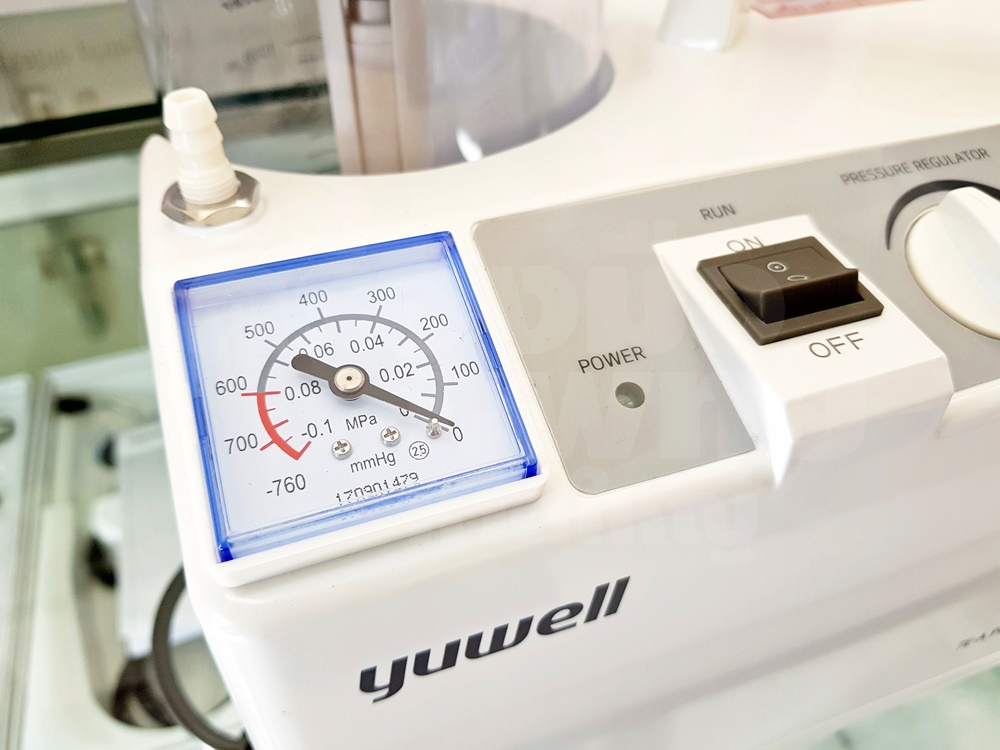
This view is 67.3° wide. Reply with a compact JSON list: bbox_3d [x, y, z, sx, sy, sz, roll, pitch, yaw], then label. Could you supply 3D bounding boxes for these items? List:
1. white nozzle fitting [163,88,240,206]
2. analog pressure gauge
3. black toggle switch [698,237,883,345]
[{"bbox_3d":[-0.054,-0.041,0.134,0.010,0.018,0.010,-13,47,-15],"label":"white nozzle fitting"},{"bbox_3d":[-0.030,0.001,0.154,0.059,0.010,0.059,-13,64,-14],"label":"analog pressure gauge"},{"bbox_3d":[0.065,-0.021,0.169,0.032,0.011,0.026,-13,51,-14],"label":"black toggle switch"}]

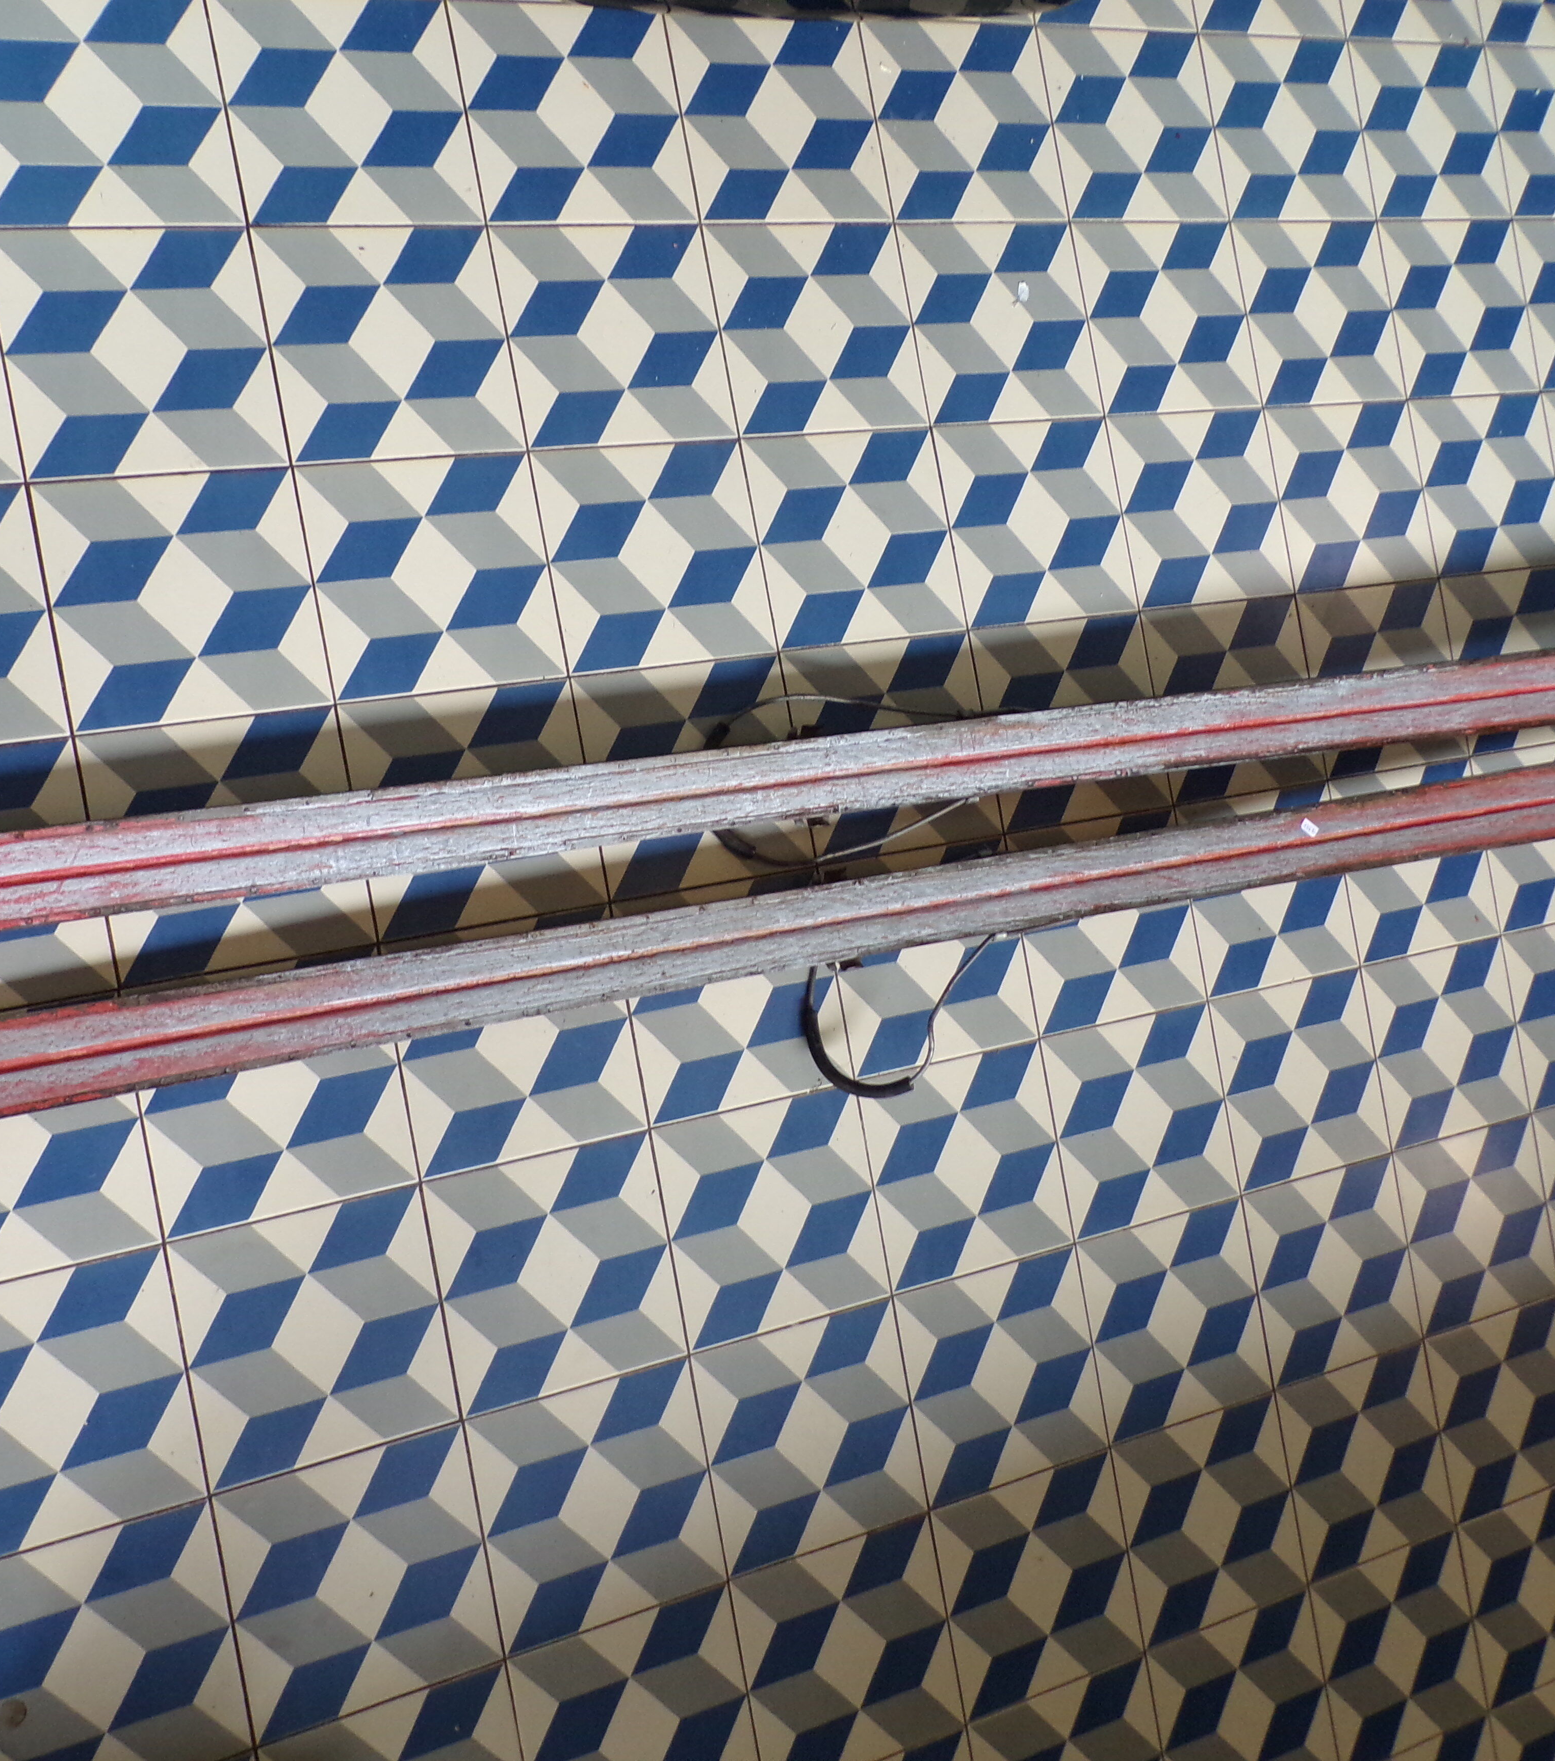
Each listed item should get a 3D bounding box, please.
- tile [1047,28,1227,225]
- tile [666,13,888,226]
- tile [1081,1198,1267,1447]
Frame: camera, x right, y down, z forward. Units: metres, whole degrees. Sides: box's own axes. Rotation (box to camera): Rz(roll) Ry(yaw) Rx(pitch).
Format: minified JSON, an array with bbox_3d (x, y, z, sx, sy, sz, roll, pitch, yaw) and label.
[{"bbox_3d":[0.370,-0.779,1.686,0.200,0.010,0.200,-10,90,-22],"label":"tile"},{"bbox_3d":[0.005,-0.716,1.535,0.200,0.012,0.200,-10,90,-22],"label":"tile"},{"bbox_3d":[0.393,0.434,1.613,0.200,0.012,0.200,-10,90,-22],"label":"tile"}]

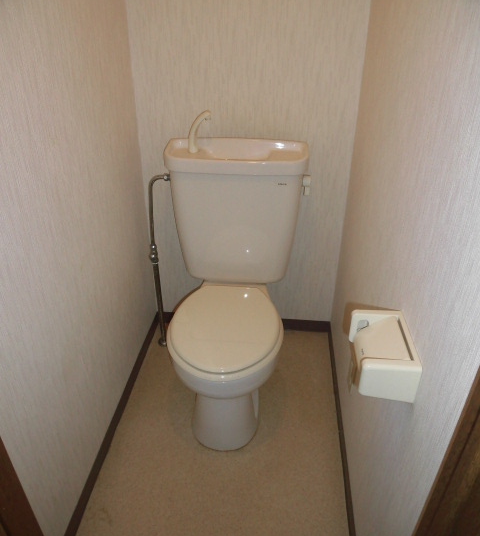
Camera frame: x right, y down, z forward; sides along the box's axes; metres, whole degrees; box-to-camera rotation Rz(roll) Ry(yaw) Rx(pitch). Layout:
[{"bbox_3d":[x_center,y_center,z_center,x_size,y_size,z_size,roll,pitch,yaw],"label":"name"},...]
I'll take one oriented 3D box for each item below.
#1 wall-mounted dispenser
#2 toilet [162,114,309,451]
[{"bbox_3d":[0.267,0.162,0.848,0.102,0.085,0.161,3,30,5],"label":"wall-mounted dispenser"},{"bbox_3d":[-0.025,0.088,1.525,0.472,0.862,0.715,2,30,3],"label":"toilet"}]

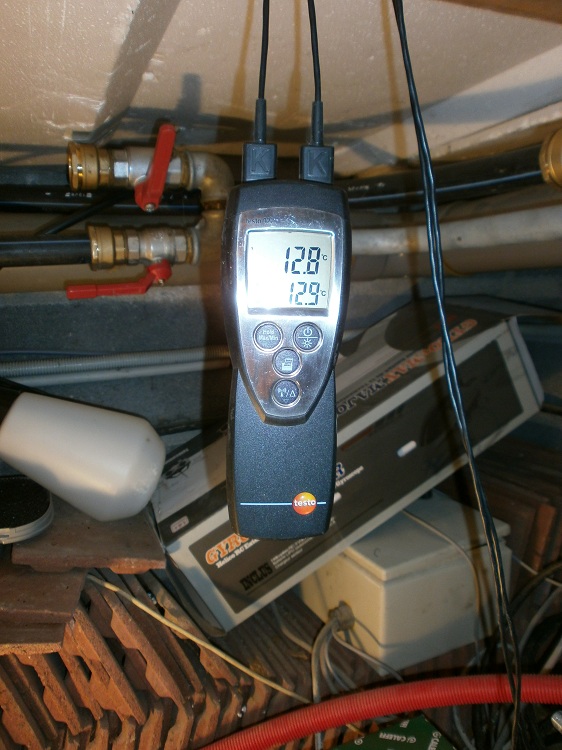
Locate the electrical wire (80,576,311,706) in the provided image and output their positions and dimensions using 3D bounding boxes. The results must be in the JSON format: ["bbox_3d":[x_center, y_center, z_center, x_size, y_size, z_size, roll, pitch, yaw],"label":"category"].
[{"bbox_3d":[-0.091,0.270,0.605,0.267,0.018,0.018,22,21,15],"label":"electrical wire"}]

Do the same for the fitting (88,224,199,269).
[{"bbox_3d":[-0.160,-0.149,0.680,0.120,0.050,0.050,-4,16,-20],"label":"fitting"}]

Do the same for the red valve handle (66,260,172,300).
[{"bbox_3d":[-0.185,-0.111,0.680,0.118,0.045,0.026,-6,14,-24],"label":"red valve handle"}]

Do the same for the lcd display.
[{"bbox_3d":[0.004,-0.051,0.283,0.041,0.040,0.006,1,7,-4],"label":"lcd display"}]

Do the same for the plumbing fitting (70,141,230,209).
[{"bbox_3d":[-0.148,-0.229,0.665,0.178,0.070,0.058,-4,16,-20],"label":"plumbing fitting"}]

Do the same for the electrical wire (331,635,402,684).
[{"bbox_3d":[0.089,0.296,0.608,0.079,0.018,0.015,27,24,18],"label":"electrical wire"}]

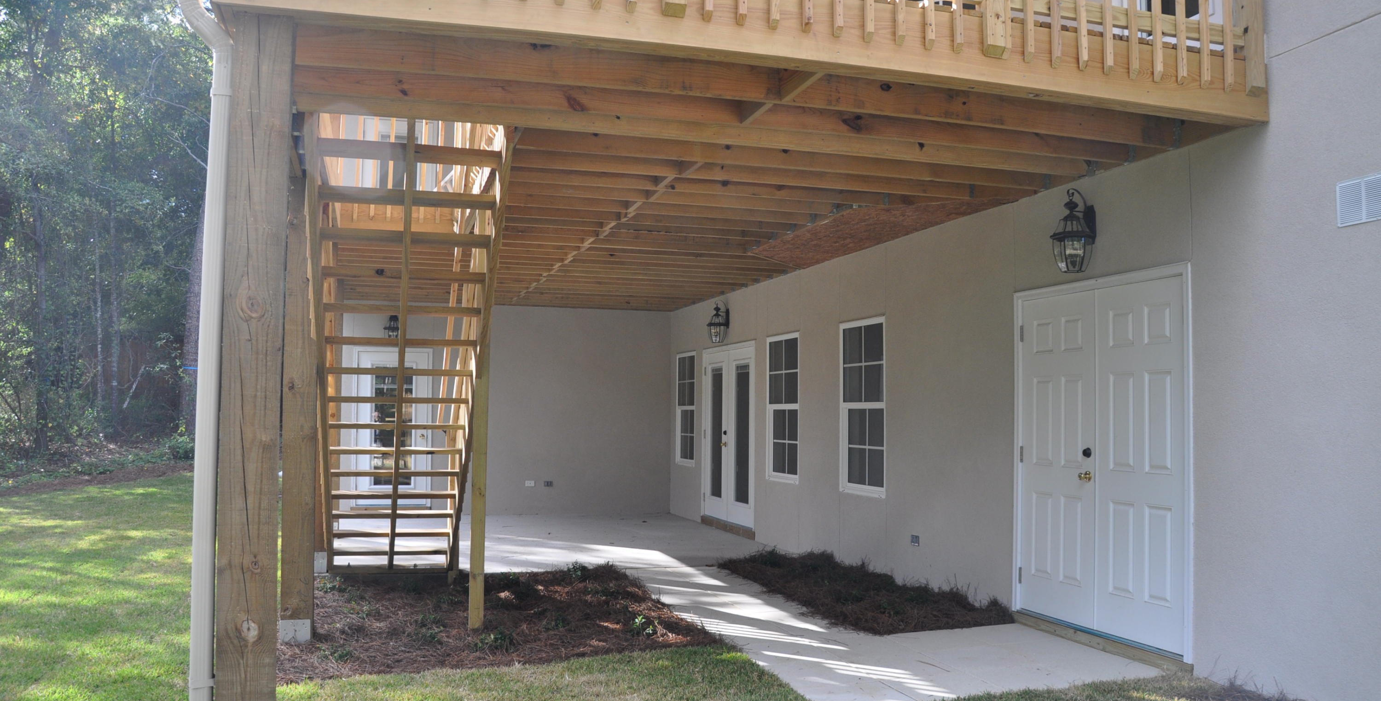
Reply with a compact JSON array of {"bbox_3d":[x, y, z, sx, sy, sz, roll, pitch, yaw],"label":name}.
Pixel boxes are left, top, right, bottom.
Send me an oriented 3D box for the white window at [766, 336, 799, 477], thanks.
[{"bbox_3d":[0.965,0.605,10.749,0.100,1.530,0.900,1,-4,-17],"label":"white window"}]

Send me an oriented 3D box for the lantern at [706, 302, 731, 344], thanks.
[{"bbox_3d":[0.329,-0.330,12.437,0.280,0.520,0.250,1,-4,-17],"label":"lantern"}]

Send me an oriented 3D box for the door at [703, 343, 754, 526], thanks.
[{"bbox_3d":[0.449,1.008,12.441,0.110,2.120,1.920,1,-4,-17],"label":"door"}]

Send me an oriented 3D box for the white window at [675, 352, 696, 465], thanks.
[{"bbox_3d":[-0.050,0.805,14.119,0.100,1.530,0.900,1,-4,-17],"label":"white window"}]

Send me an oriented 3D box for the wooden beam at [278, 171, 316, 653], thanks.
[{"bbox_3d":[-2.241,0.319,5.961,0.185,2.700,0.185,1,-4,-17],"label":"wooden beam"}]

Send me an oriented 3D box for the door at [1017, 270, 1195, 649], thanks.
[{"bbox_3d":[2.370,0.623,6.073,0.100,2.060,1.560,1,-4,-17],"label":"door"}]

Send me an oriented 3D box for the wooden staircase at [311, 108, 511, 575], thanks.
[{"bbox_3d":[-2.064,0.323,7.330,1.120,3.100,4.500,1,-4,-17],"label":"wooden staircase"}]

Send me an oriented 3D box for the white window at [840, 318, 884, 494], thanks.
[{"bbox_3d":[1.497,0.497,8.975,0.100,1.530,0.900,1,-4,-17],"label":"white window"}]

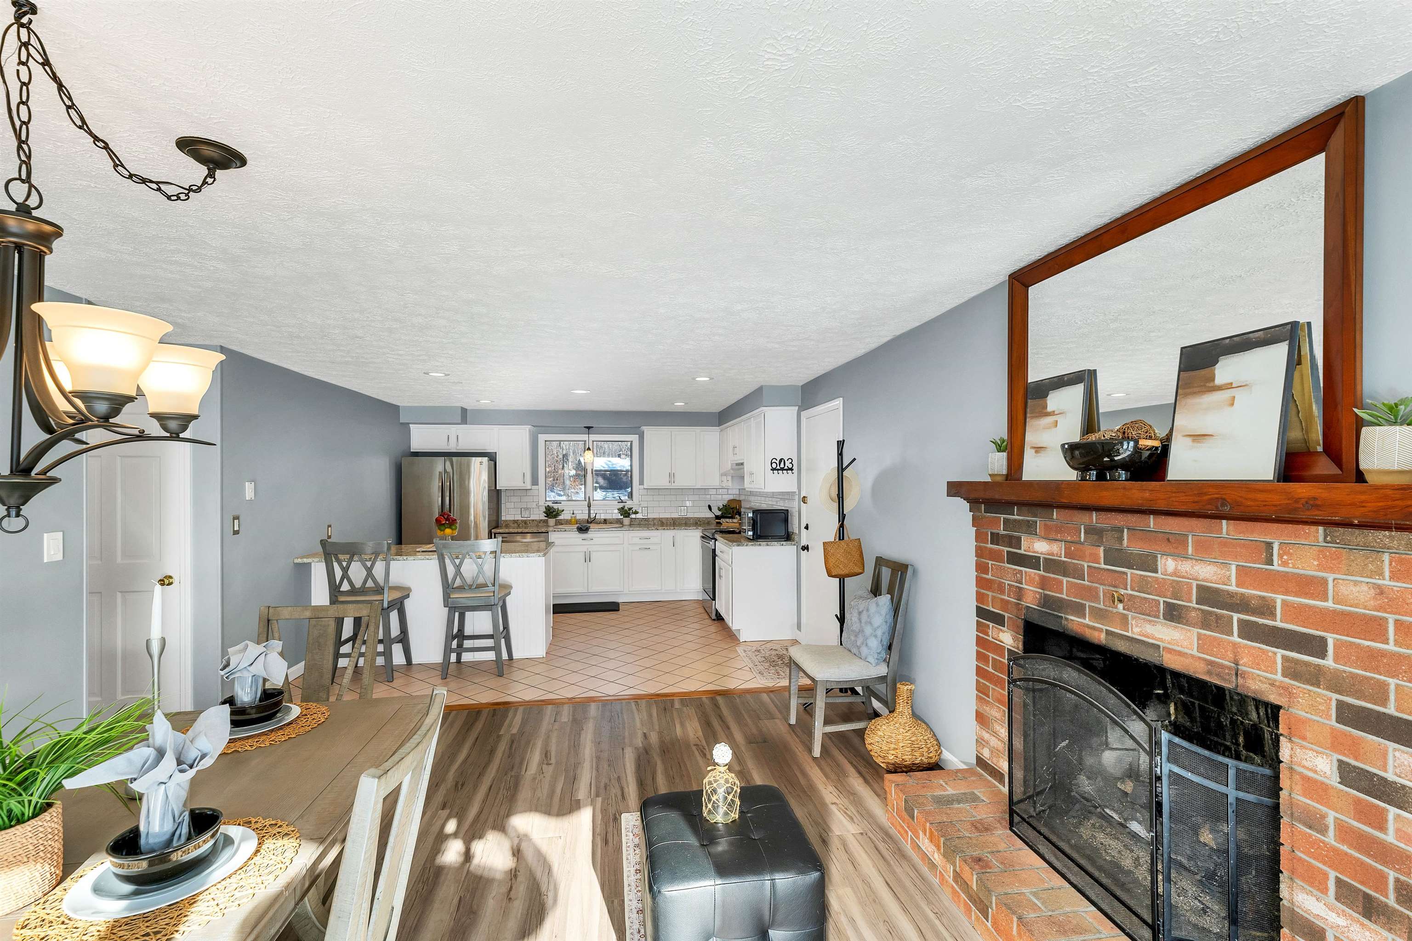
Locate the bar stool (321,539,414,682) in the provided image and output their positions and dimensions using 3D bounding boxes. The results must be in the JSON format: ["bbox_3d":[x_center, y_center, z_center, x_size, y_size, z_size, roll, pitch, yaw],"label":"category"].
[{"bbox_3d":[-2.583,1.051,4.232,0.495,1.075,0.550,0,-1,-9],"label":"bar stool"}]

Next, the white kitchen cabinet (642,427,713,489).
[{"bbox_3d":[-0.373,-0.162,7.288,0.940,0.780,0.340,0,-1,-9],"label":"white kitchen cabinet"}]

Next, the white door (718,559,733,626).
[{"bbox_3d":[0.185,1.197,5.515,0.024,0.560,0.750,0,-1,-9],"label":"white door"}]

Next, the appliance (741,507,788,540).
[{"bbox_3d":[0.563,0.525,5.447,0.400,0.290,0.480,0,-1,-9],"label":"appliance"}]

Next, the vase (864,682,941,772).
[{"bbox_3d":[1.016,1.345,2.836,0.380,0.480,0.380,0,-1,-9],"label":"vase"}]

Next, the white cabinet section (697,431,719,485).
[{"bbox_3d":[0.006,-0.154,7.409,0.330,0.765,0.330,0,-1,-9],"label":"white cabinet section"}]

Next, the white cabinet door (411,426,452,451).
[{"bbox_3d":[-3.317,-0.380,6.636,0.475,0.285,0.025,0,-1,-9],"label":"white cabinet door"}]

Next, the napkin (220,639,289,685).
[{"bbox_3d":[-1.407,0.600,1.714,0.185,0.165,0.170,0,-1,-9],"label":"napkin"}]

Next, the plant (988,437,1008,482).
[{"bbox_3d":[1.264,-0.047,2.358,0.110,0.190,0.110,0,-1,-9],"label":"plant"}]

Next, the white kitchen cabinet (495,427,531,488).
[{"bbox_3d":[-2.422,-0.162,6.985,0.420,0.765,0.300,0,-1,-9],"label":"white kitchen cabinet"}]

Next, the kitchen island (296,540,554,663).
[{"bbox_3d":[-2.269,1.134,4.602,1.865,0.914,0.740,0,-1,-9],"label":"kitchen island"}]

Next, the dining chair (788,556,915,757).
[{"bbox_3d":[0.834,1.075,3.276,0.630,1.030,0.490,0,-1,-9],"label":"dining chair"}]

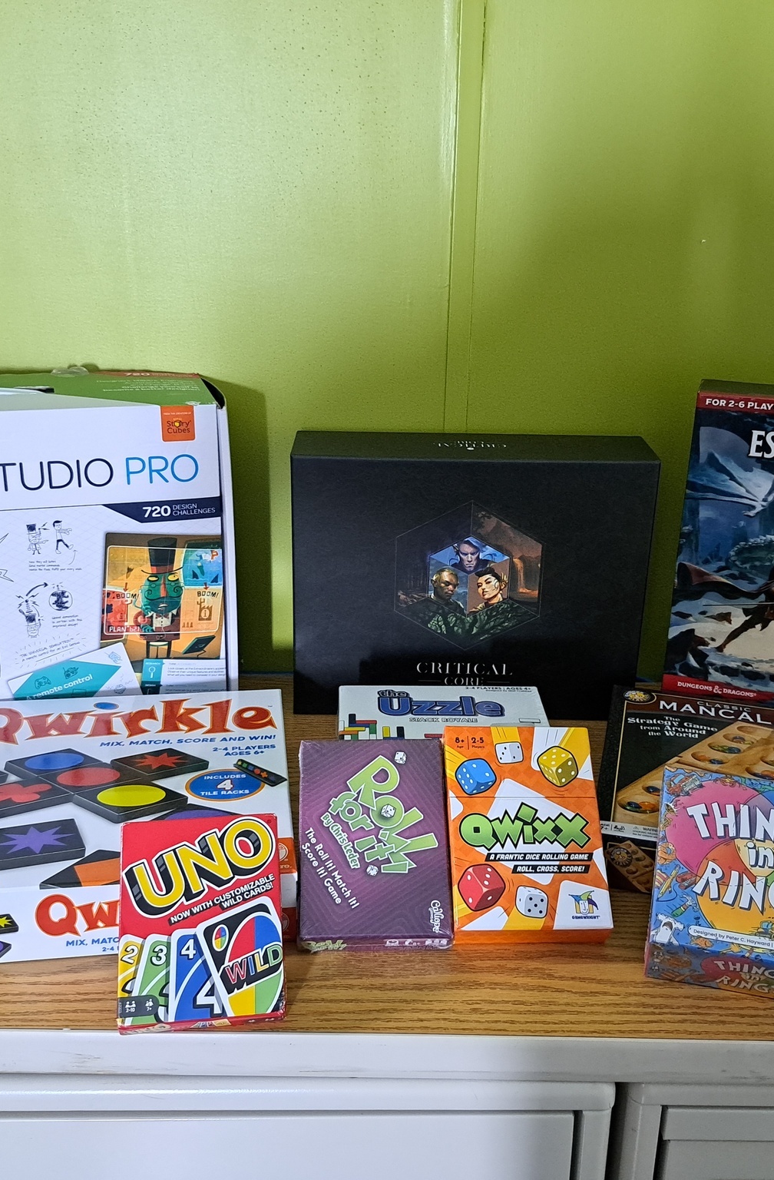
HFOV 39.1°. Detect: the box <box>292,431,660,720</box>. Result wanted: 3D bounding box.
[{"bbox_3d":[0.073,-0.012,0.995,0.310,0.242,0.088,1,21,0],"label":"box"}]

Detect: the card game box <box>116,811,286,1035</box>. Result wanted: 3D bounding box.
[{"bbox_3d":[-0.111,0.198,0.653,0.093,0.023,0.118,-2,58,-7],"label":"card game box"}]

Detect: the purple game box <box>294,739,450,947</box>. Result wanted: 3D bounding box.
[{"bbox_3d":[-0.009,0.166,0.719,0.094,0.031,0.130,0,58,-3],"label":"purple game box"}]

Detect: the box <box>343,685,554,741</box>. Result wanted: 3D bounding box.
[{"bbox_3d":[0.047,0.144,0.854,0.170,0.051,0.203,0,21,-2],"label":"box"}]

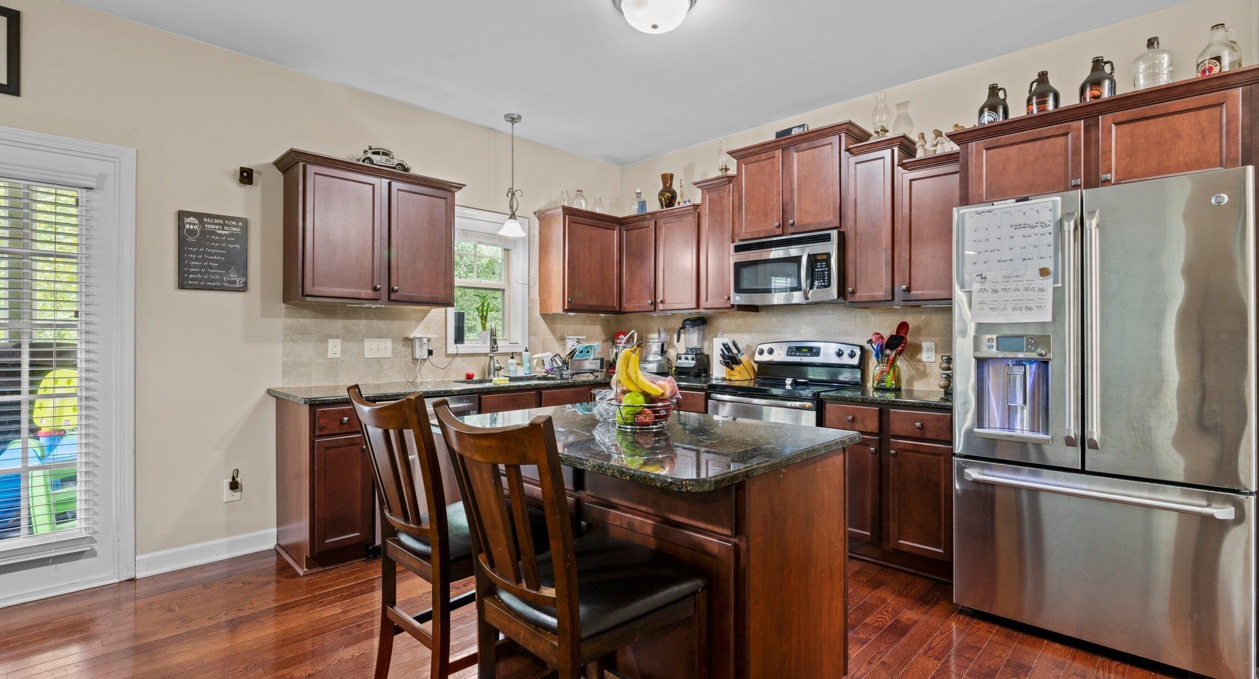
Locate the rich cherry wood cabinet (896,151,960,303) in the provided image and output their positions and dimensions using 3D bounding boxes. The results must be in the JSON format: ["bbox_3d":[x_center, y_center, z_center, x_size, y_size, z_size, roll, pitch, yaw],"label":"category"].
[{"bbox_3d":[1.743,-0.592,3.325,0.391,0.780,0.370,0,0,44],"label":"rich cherry wood cabinet"}]

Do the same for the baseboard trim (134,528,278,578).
[{"bbox_3d":[-2.236,1.135,3.176,0.018,0.115,0.621,0,0,45],"label":"baseboard trim"}]

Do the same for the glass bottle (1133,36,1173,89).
[{"bbox_3d":[2.193,-1.120,2.487,0.124,0.292,0.120,0,0,44],"label":"glass bottle"}]

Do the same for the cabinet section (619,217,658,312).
[{"bbox_3d":[0.181,-0.580,4.846,0.394,0.732,0.330,0,0,44],"label":"cabinet section"}]

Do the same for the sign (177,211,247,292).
[{"bbox_3d":[-2.189,-0.459,3.135,0.018,0.399,0.308,0,0,44],"label":"sign"}]

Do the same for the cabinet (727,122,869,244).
[{"bbox_3d":[1.116,-0.977,3.939,0.869,0.629,0.370,0,0,44],"label":"cabinet"}]

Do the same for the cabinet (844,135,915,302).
[{"bbox_3d":[1.518,-0.670,3.545,0.361,0.935,0.370,0,0,44],"label":"cabinet"}]

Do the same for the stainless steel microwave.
[{"bbox_3d":[1.092,-0.438,3.890,0.754,0.410,0.430,0,0,45],"label":"stainless steel microwave"}]

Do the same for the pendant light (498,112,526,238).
[{"bbox_3d":[-0.824,-1.153,4.197,0.194,0.829,0.194,0,0,0],"label":"pendant light"}]

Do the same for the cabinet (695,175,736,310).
[{"bbox_3d":[0.712,-0.666,4.318,0.365,0.932,0.360,0,0,45],"label":"cabinet"}]

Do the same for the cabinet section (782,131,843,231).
[{"bbox_3d":[1.254,-0.959,3.798,0.389,0.576,0.325,0,0,44],"label":"cabinet section"}]

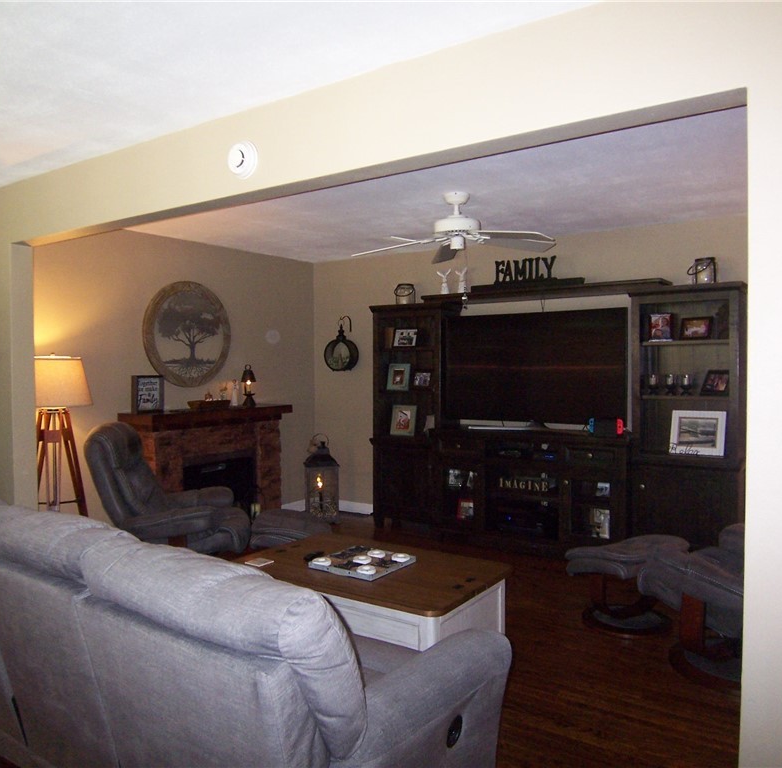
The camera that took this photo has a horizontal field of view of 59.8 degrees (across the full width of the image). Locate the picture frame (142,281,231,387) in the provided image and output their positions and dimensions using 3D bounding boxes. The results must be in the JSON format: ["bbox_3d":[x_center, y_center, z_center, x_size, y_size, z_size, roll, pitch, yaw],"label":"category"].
[{"bbox_3d":[-1.590,-0.392,5.373,0.039,0.833,0.833,1,2,35],"label":"picture frame"}]

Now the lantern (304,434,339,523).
[{"bbox_3d":[-0.627,0.846,6.154,0.304,0.784,0.304,-1,2,-13],"label":"lantern"}]

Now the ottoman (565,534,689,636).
[{"bbox_3d":[1.343,1.084,3.822,0.549,0.431,0.480,-1,2,-27],"label":"ottoman"}]

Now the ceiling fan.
[{"bbox_3d":[0.366,-0.930,3.912,1.264,0.328,1.264,1,2,35],"label":"ceiling fan"}]

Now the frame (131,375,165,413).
[{"bbox_3d":[-1.774,0.080,5.004,0.064,0.274,0.230,1,2,35],"label":"frame"}]

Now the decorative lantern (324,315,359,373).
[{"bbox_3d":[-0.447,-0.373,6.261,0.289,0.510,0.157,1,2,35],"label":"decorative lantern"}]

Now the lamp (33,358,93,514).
[{"bbox_3d":[-2.104,0.565,4.269,0.520,1.485,0.520,1,2,34],"label":"lamp"}]

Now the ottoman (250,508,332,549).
[{"bbox_3d":[-0.676,1.070,4.508,0.480,0.431,0.549,-1,2,-12],"label":"ottoman"}]

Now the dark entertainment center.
[{"bbox_3d":[1.135,0.279,5.227,2.880,1.970,0.460,1,2,34],"label":"dark entertainment center"}]

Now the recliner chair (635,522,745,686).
[{"bbox_3d":[1.659,0.816,3.216,0.790,1.000,0.870,-1,2,-30],"label":"recliner chair"}]

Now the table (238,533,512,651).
[{"bbox_3d":[-0.118,1.092,3.247,1.220,0.465,0.710,1,2,34],"label":"table"}]

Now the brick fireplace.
[{"bbox_3d":[-1.438,0.735,5.503,0.410,1.074,1.420,1,2,34],"label":"brick fireplace"}]

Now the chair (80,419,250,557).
[{"bbox_3d":[-1.371,0.782,4.362,0.880,1.040,0.790,0,2,-8],"label":"chair"}]

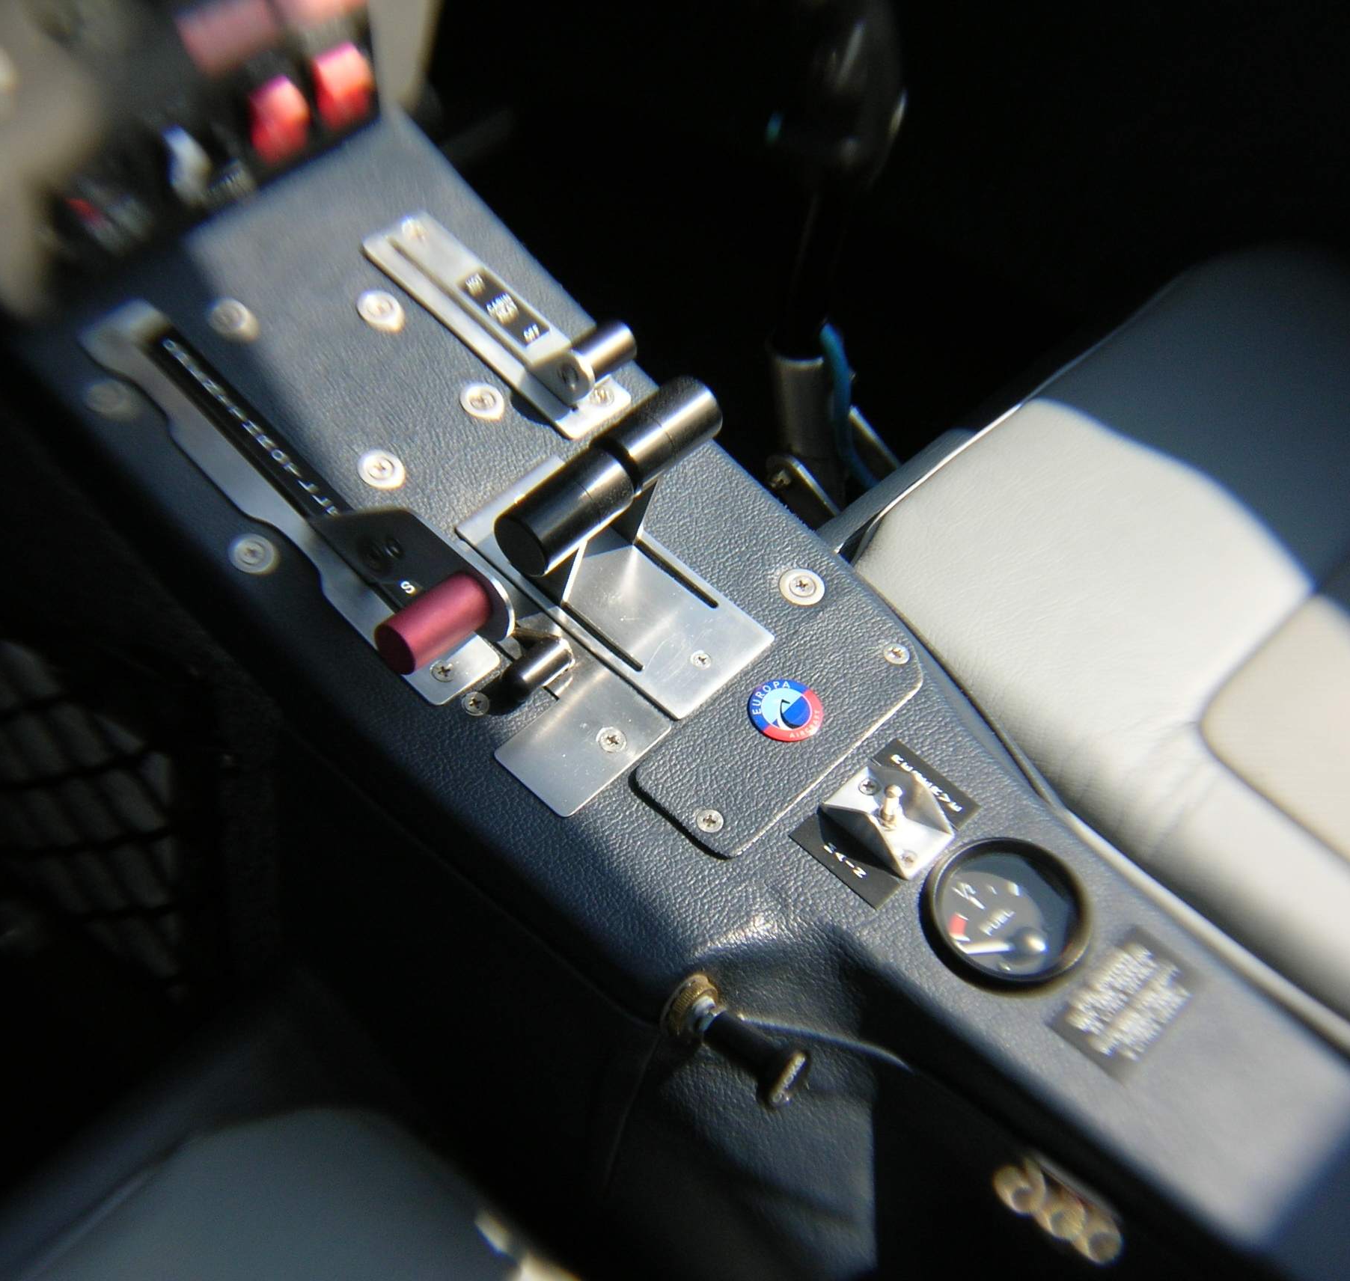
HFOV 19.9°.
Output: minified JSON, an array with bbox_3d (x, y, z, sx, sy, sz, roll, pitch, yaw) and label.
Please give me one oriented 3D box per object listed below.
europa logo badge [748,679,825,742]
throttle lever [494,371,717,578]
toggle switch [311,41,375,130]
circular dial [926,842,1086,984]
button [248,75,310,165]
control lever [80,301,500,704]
[{"bbox_3d":[0.040,0.025,1.378,0.027,0.003,0.027,42,58,16],"label":"europa logo badge"},{"bbox_3d":[-0.023,-0.059,1.361,0.026,0.026,0.094,42,58,16],"label":"throttle lever"},{"bbox_3d":[-0.126,-0.210,1.459,0.013,0.025,0.018,36,56,24],"label":"toggle switch"},{"bbox_3d":[0.117,0.097,1.345,0.056,0.012,0.056,42,58,16],"label":"circular dial"},{"bbox_3d":[-0.148,-0.195,1.440,0.013,0.025,0.018,36,56,24],"label":"button"},{"bbox_3d":[-0.140,-0.060,1.369,0.047,0.048,0.206,-35,69,-30],"label":"control lever"}]

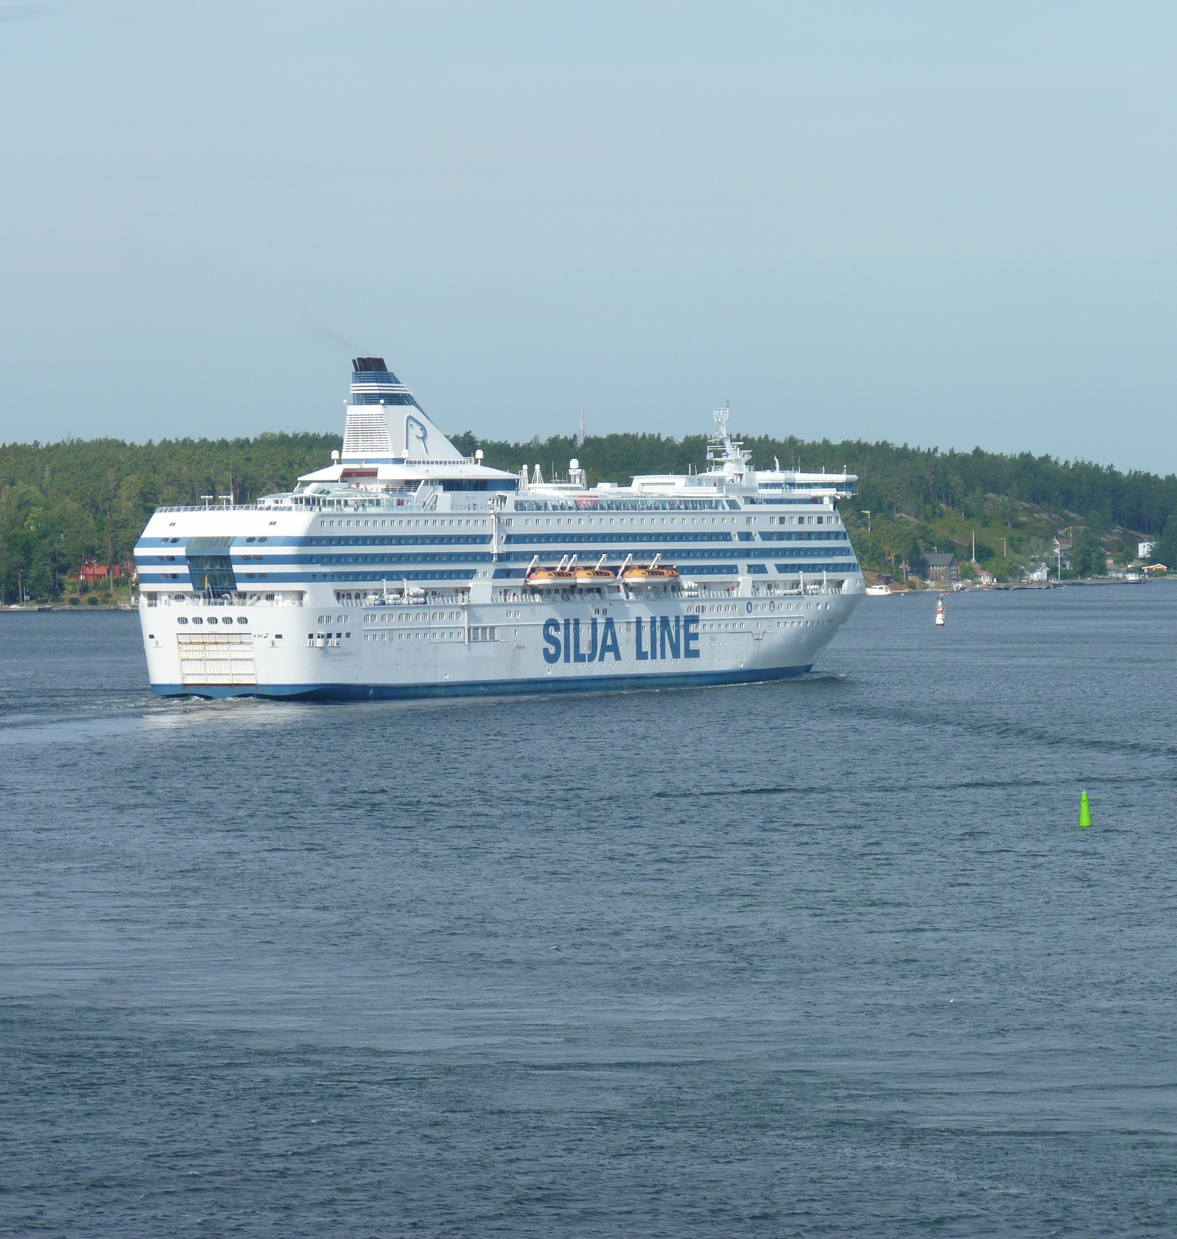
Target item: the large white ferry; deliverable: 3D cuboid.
[{"bbox_3d":[-4.350,-14.900,1259.140,32.500,51.300,203.000,0,1,30],"label":"large white ferry"}]

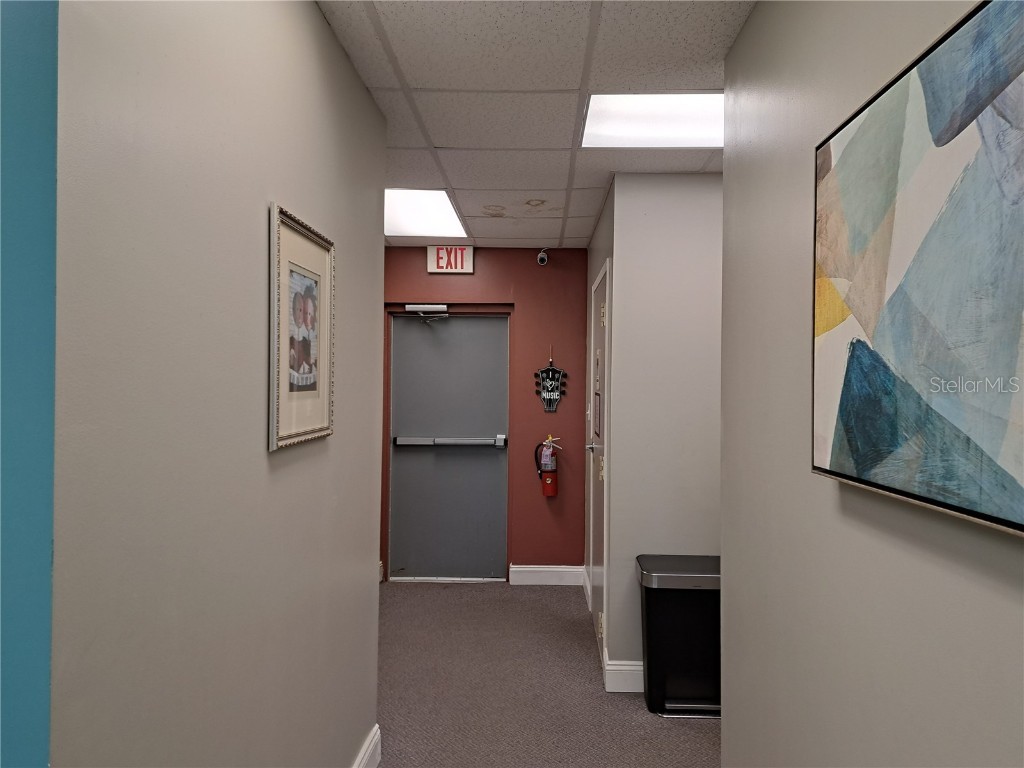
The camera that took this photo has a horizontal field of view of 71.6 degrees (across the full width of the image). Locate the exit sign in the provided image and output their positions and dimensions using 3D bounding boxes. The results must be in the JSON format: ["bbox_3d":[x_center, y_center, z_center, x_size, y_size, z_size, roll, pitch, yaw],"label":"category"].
[{"bbox_3d":[-0.445,-0.897,5.150,0.326,0.197,0.055,1,0,2],"label":"exit sign"}]

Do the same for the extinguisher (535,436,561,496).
[{"bbox_3d":[0.258,0.587,5.075,0.184,0.448,0.124,1,0,2],"label":"extinguisher"}]

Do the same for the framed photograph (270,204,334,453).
[{"bbox_3d":[-0.522,-0.126,1.784,0.024,0.548,0.428,1,0,2],"label":"framed photograph"}]

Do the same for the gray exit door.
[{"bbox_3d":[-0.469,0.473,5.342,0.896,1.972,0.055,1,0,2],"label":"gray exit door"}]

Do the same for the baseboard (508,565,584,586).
[{"bbox_3d":[0.253,1.389,5.149,0.538,0.137,0.018,1,0,2],"label":"baseboard"}]

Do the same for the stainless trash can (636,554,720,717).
[{"bbox_3d":[0.794,1.131,3.168,0.468,0.642,0.334,1,0,2],"label":"stainless trash can"}]

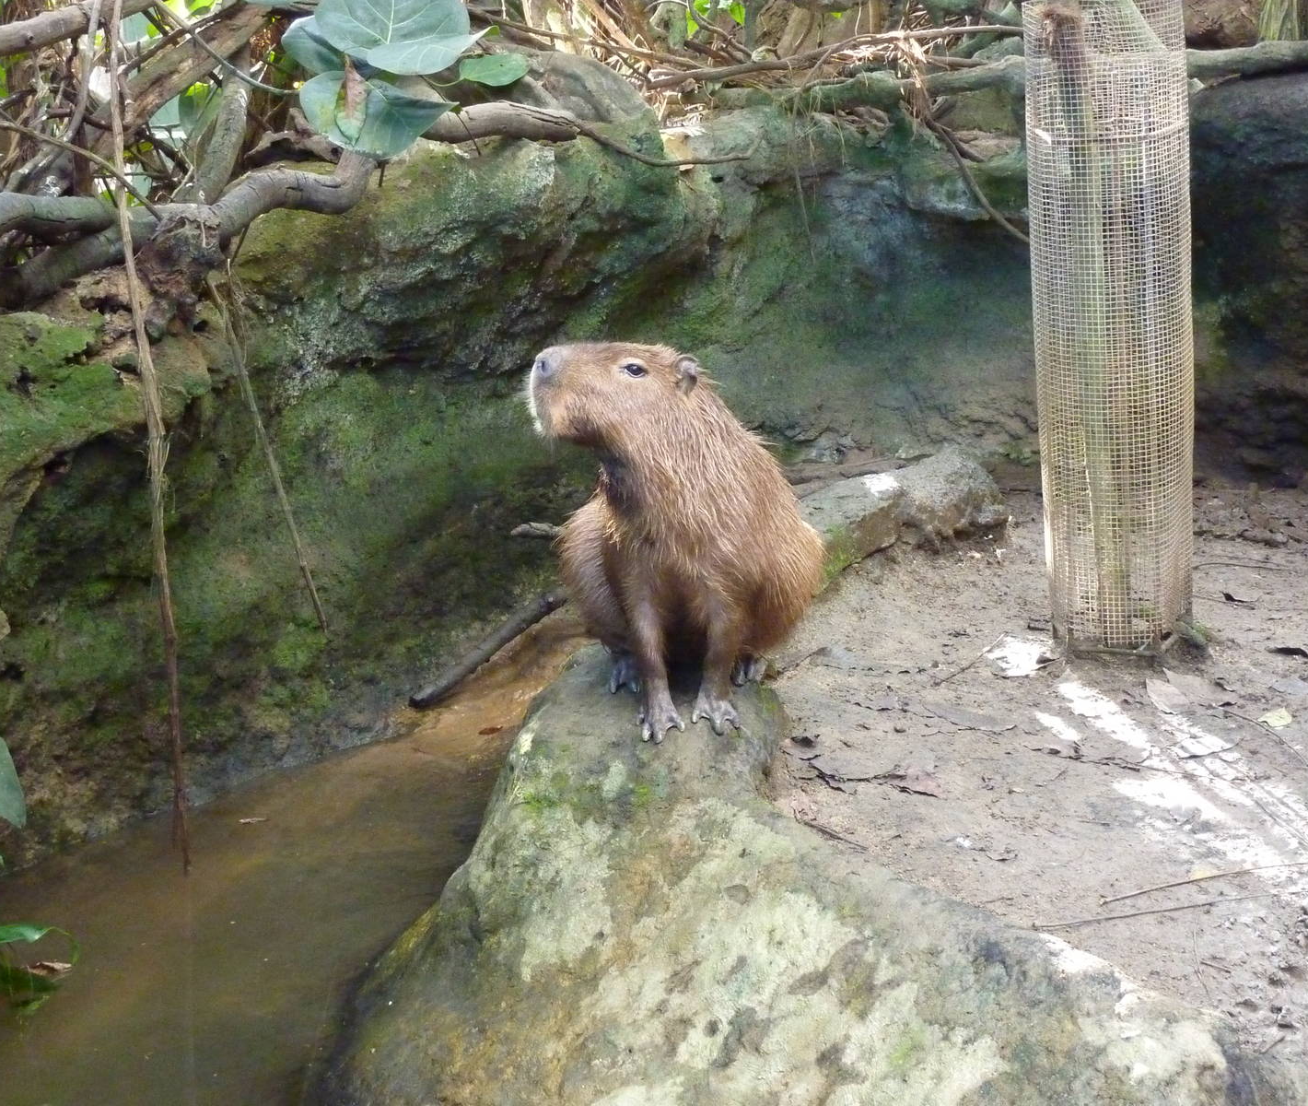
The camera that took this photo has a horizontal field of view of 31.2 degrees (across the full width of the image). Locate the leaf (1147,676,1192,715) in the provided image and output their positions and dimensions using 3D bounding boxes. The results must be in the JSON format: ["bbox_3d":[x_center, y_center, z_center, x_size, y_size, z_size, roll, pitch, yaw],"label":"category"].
[{"bbox_3d":[0.813,0.227,3.725,0.067,0.020,0.139,-9,21,-18],"label":"leaf"}]

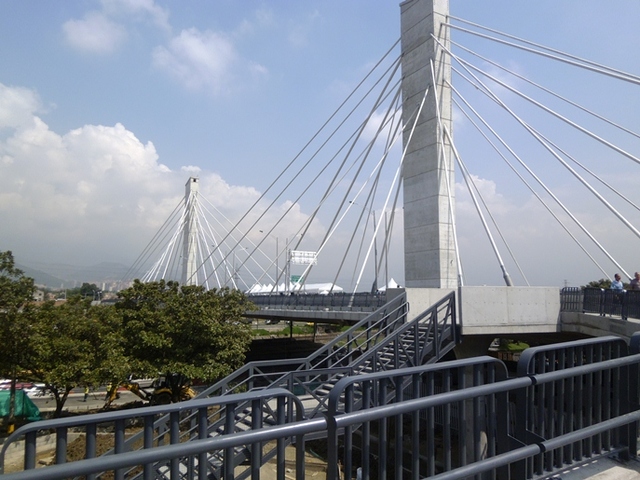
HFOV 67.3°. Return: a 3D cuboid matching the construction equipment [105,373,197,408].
[{"bbox_3d":[-15.088,13.512,43.300,8.300,3.100,2.400,2,-6,-19],"label":"construction equipment"}]

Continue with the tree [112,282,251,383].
[{"bbox_3d":[-11.134,8.957,39.500,10.500,11.200,11.200,2,-6,-18],"label":"tree"}]

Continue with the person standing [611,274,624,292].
[{"bbox_3d":[12.563,2.285,20.300,0.520,1.700,0.340,1,-6,-14],"label":"person standing"}]

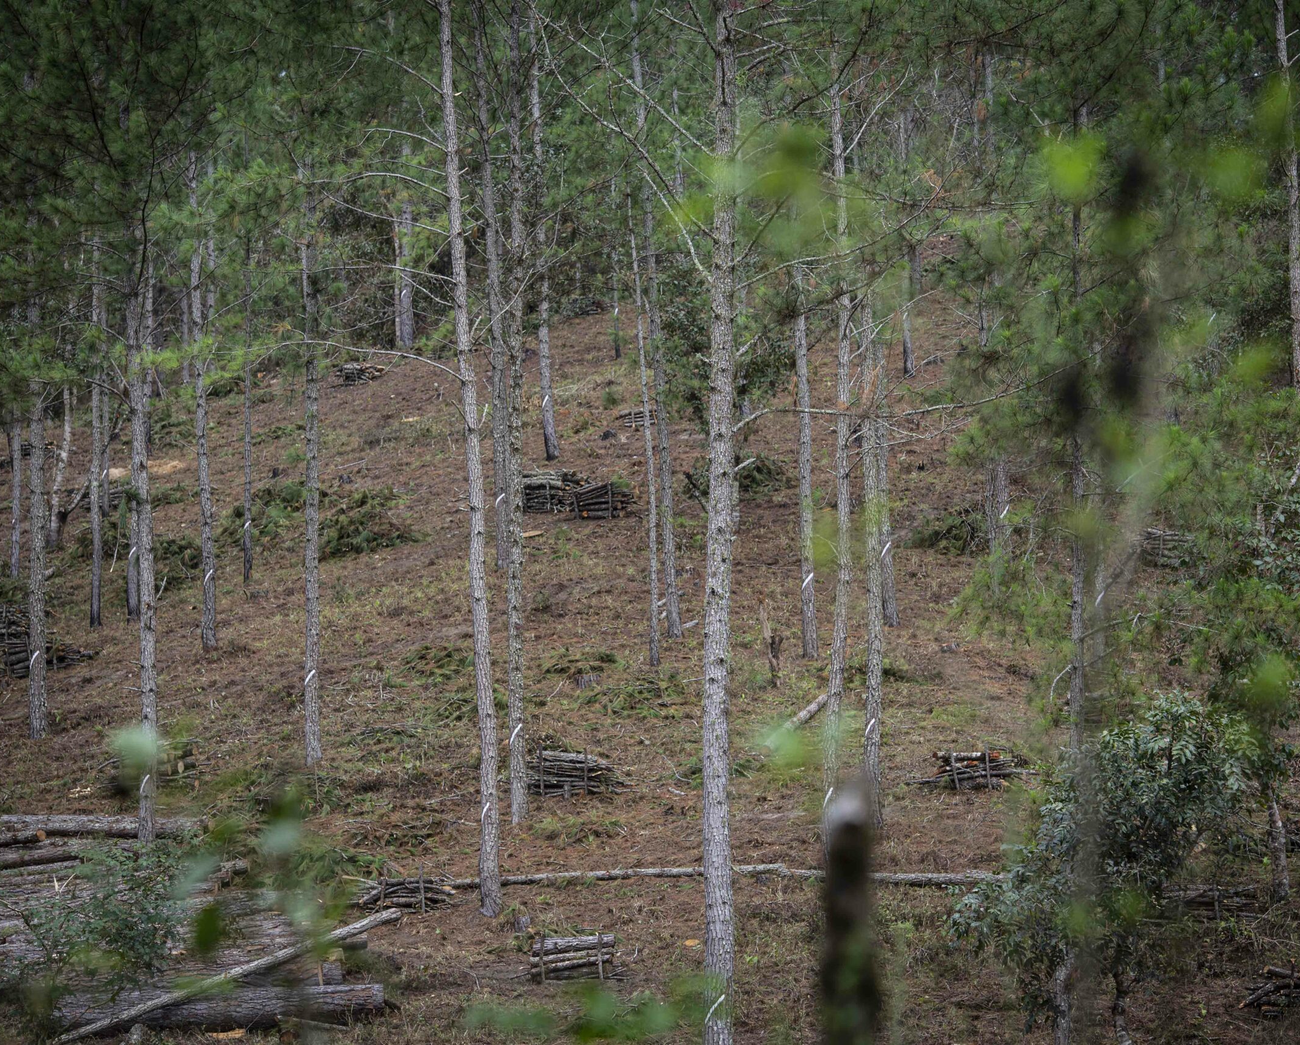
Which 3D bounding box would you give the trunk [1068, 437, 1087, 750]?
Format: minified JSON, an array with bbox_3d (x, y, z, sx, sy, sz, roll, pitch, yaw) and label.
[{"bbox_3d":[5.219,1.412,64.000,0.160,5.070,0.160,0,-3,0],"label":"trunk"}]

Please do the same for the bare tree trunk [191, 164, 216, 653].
[{"bbox_3d":[-8.595,-2.209,100.423,0.282,9.452,0.282,-1,-5,-5],"label":"bare tree trunk"}]

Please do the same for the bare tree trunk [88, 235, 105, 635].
[{"bbox_3d":[-9.862,-1.543,93.000,0.210,6.900,0.200,0,-3,0],"label":"bare tree trunk"}]

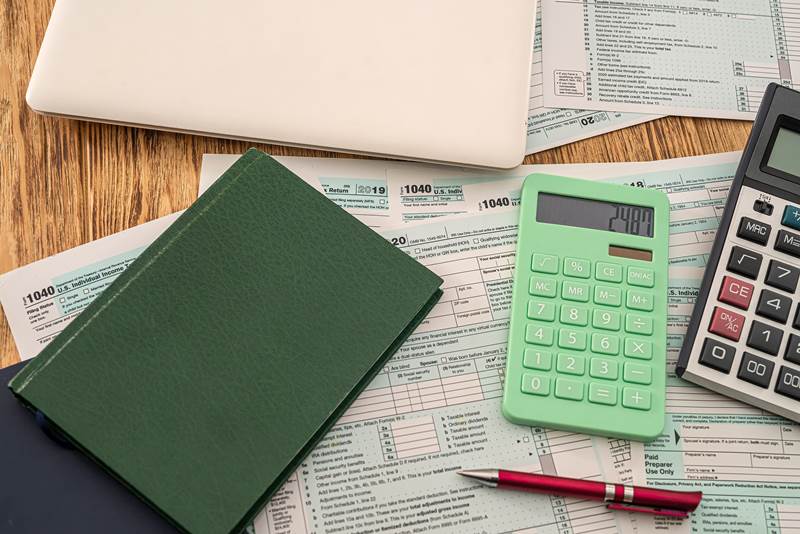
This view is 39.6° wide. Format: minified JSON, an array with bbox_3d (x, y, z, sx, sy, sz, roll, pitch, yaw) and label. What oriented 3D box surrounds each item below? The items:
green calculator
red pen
[{"bbox_3d":[0.115,0.021,0.677,0.093,0.013,0.165,9,63,0],"label":"green calculator"},{"bbox_3d":[0.101,0.127,0.625,0.139,0.011,0.014,8,63,-1],"label":"red pen"}]

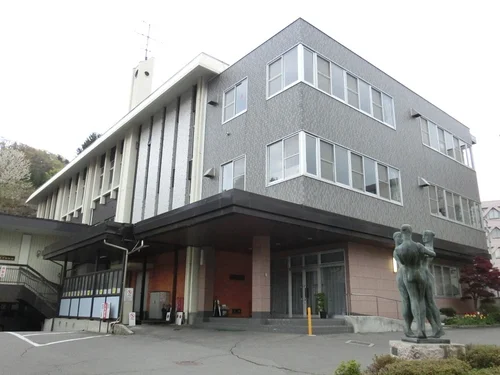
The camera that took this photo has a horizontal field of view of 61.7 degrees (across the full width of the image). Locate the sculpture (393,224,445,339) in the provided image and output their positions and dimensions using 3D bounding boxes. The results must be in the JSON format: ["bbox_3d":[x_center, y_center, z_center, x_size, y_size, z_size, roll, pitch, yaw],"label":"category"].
[{"bbox_3d":[2.534,1.421,6.300,0.600,1.680,0.520,1,-17,0],"label":"sculpture"}]

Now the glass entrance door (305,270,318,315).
[{"bbox_3d":[2.606,4.461,17.640,0.080,1.980,0.800,14,-22,-37],"label":"glass entrance door"}]

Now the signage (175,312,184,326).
[{"bbox_3d":[-2.728,5.121,16.300,0.290,0.520,0.250,-9,-20,30],"label":"signage"}]

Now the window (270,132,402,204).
[{"bbox_3d":[3.538,-0.397,16.602,6.072,1.617,1.835,15,-22,-37],"label":"window"}]

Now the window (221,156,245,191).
[{"bbox_3d":[-0.692,-0.335,16.976,0.100,1.551,1.683,15,-22,-37],"label":"window"}]

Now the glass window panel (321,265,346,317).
[{"bbox_3d":[3.554,4.414,17.964,0.080,2.150,1.320,14,-21,-38],"label":"glass window panel"}]

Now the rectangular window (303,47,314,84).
[{"bbox_3d":[2.319,-4.670,16.244,0.740,1.660,0.100,14,-22,-37],"label":"rectangular window"}]

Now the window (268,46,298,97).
[{"bbox_3d":[1.208,-4.290,15.852,0.100,1.584,1.650,15,-22,-37],"label":"window"}]

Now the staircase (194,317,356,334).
[{"bbox_3d":[0.541,5.029,15.342,2.310,0.436,6.270,15,-22,-37],"label":"staircase"}]

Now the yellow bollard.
[{"bbox_3d":[1.689,3.769,11.771,0.100,0.770,0.100,15,-22,-37],"label":"yellow bollard"}]

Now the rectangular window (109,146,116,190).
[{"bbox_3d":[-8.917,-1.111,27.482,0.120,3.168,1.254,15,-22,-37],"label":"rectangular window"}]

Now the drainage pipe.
[{"bbox_3d":[-4.930,3.733,16.185,1.287,3.267,0.420,15,-22,-37],"label":"drainage pipe"}]

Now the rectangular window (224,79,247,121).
[{"bbox_3d":[-0.675,-3.942,19.076,0.120,1.720,1.800,14,-22,-37],"label":"rectangular window"}]

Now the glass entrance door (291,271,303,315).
[{"bbox_3d":[2.006,4.467,17.719,0.070,1.934,0.720,15,-22,-37],"label":"glass entrance door"}]

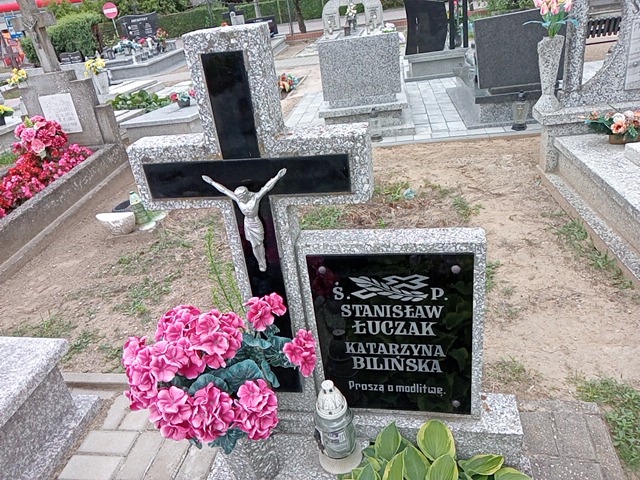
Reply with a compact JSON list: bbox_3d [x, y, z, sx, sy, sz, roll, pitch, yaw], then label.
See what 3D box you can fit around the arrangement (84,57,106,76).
[{"bbox_3d":[-3.296,-2.547,7.600,0.310,0.280,0.280,-3,26,9],"label":"arrangement"}]

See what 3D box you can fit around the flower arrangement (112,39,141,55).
[{"bbox_3d":[-5.420,-5.420,14.500,0.720,0.400,0.420,-3,26,9],"label":"flower arrangement"}]

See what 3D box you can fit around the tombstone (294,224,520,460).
[{"bbox_3d":[0.289,0.313,1.573,0.622,0.719,0.169,-1,26,13],"label":"tombstone"}]

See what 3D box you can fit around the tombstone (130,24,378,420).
[{"bbox_3d":[-0.161,0.014,1.523,0.660,1.177,0.122,-1,26,13],"label":"tombstone"}]

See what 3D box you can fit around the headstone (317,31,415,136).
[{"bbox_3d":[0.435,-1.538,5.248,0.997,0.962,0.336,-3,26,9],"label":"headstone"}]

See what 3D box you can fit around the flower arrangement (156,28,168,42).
[{"bbox_3d":[-4.411,-5.728,14.500,0.330,0.380,0.320,-3,26,9],"label":"flower arrangement"}]

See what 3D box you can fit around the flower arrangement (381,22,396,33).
[{"bbox_3d":[1.323,-4.105,10.000,0.290,0.180,0.260,-3,26,9],"label":"flower arrangement"}]

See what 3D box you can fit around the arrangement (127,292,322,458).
[{"bbox_3d":[-0.258,0.351,1.318,0.470,0.345,0.290,-1,26,13],"label":"arrangement"}]

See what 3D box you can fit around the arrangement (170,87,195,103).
[{"bbox_3d":[-1.463,-1.549,5.550,0.270,0.200,0.220,-3,26,9],"label":"arrangement"}]

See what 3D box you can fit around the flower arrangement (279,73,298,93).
[{"bbox_3d":[-0.494,-2.434,8.000,0.310,0.270,0.300,-3,26,9],"label":"flower arrangement"}]

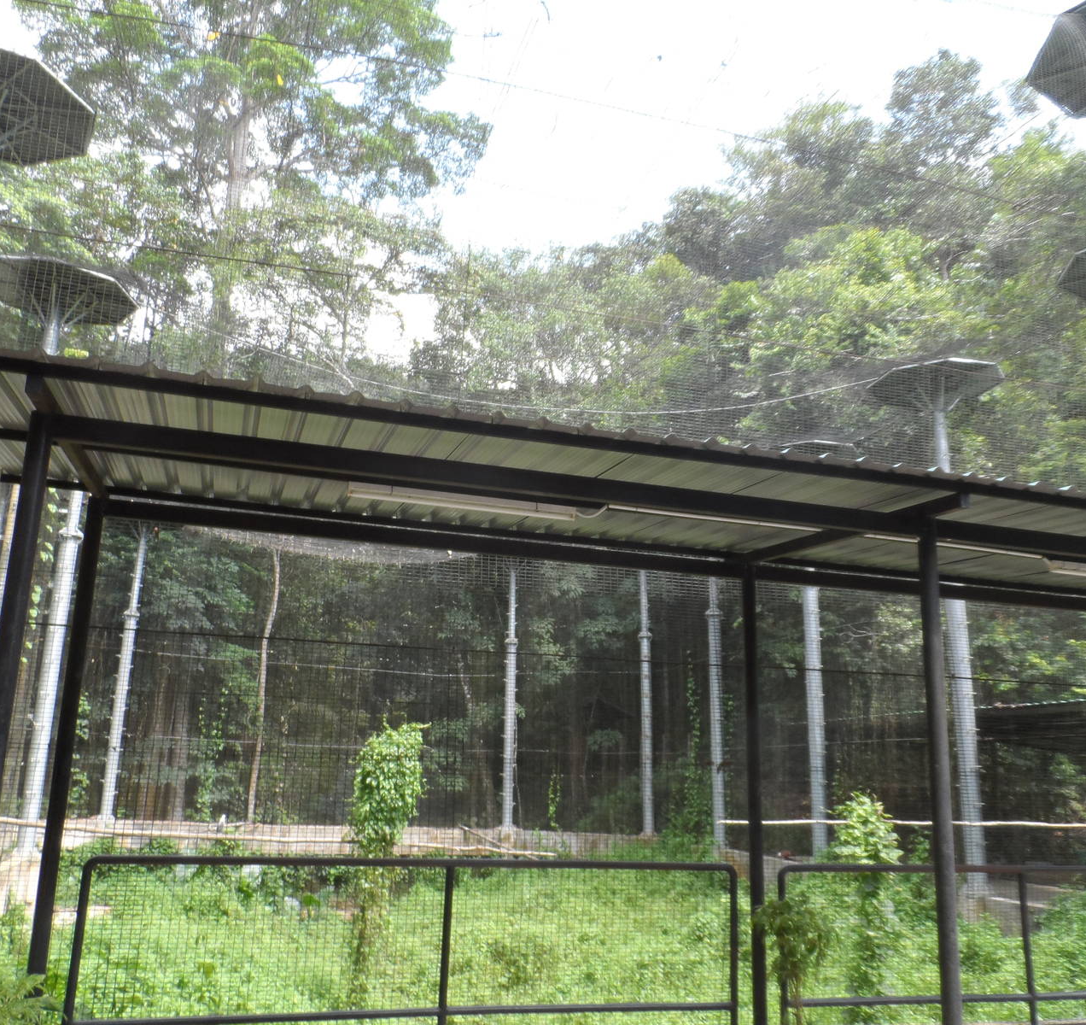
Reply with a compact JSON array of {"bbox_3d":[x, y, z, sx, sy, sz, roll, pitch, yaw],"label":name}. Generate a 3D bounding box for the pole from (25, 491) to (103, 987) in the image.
[{"bbox_3d":[-2.875,1.434,5.699,0.100,3.140,0.100,2,-14,0],"label":"pole"}]

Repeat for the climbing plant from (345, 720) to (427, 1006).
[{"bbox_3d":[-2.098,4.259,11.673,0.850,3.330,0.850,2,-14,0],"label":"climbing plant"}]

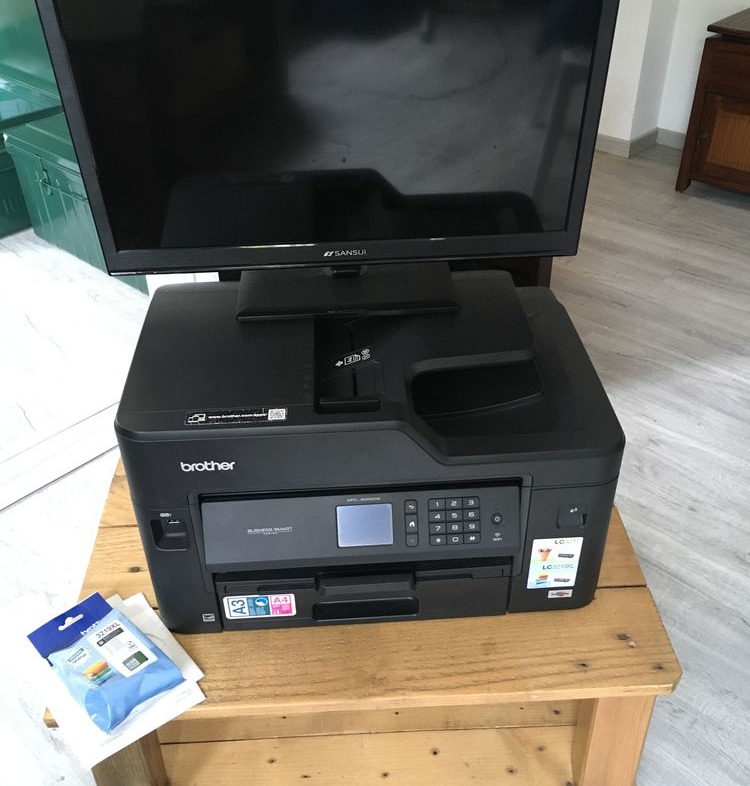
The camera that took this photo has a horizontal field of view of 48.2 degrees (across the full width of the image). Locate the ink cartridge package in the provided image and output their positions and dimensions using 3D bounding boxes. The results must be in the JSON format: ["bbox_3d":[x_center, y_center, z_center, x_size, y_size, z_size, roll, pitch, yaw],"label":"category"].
[{"bbox_3d":[-0.308,0.300,0.951,0.183,0.026,0.095,29,43,36],"label":"ink cartridge package"}]

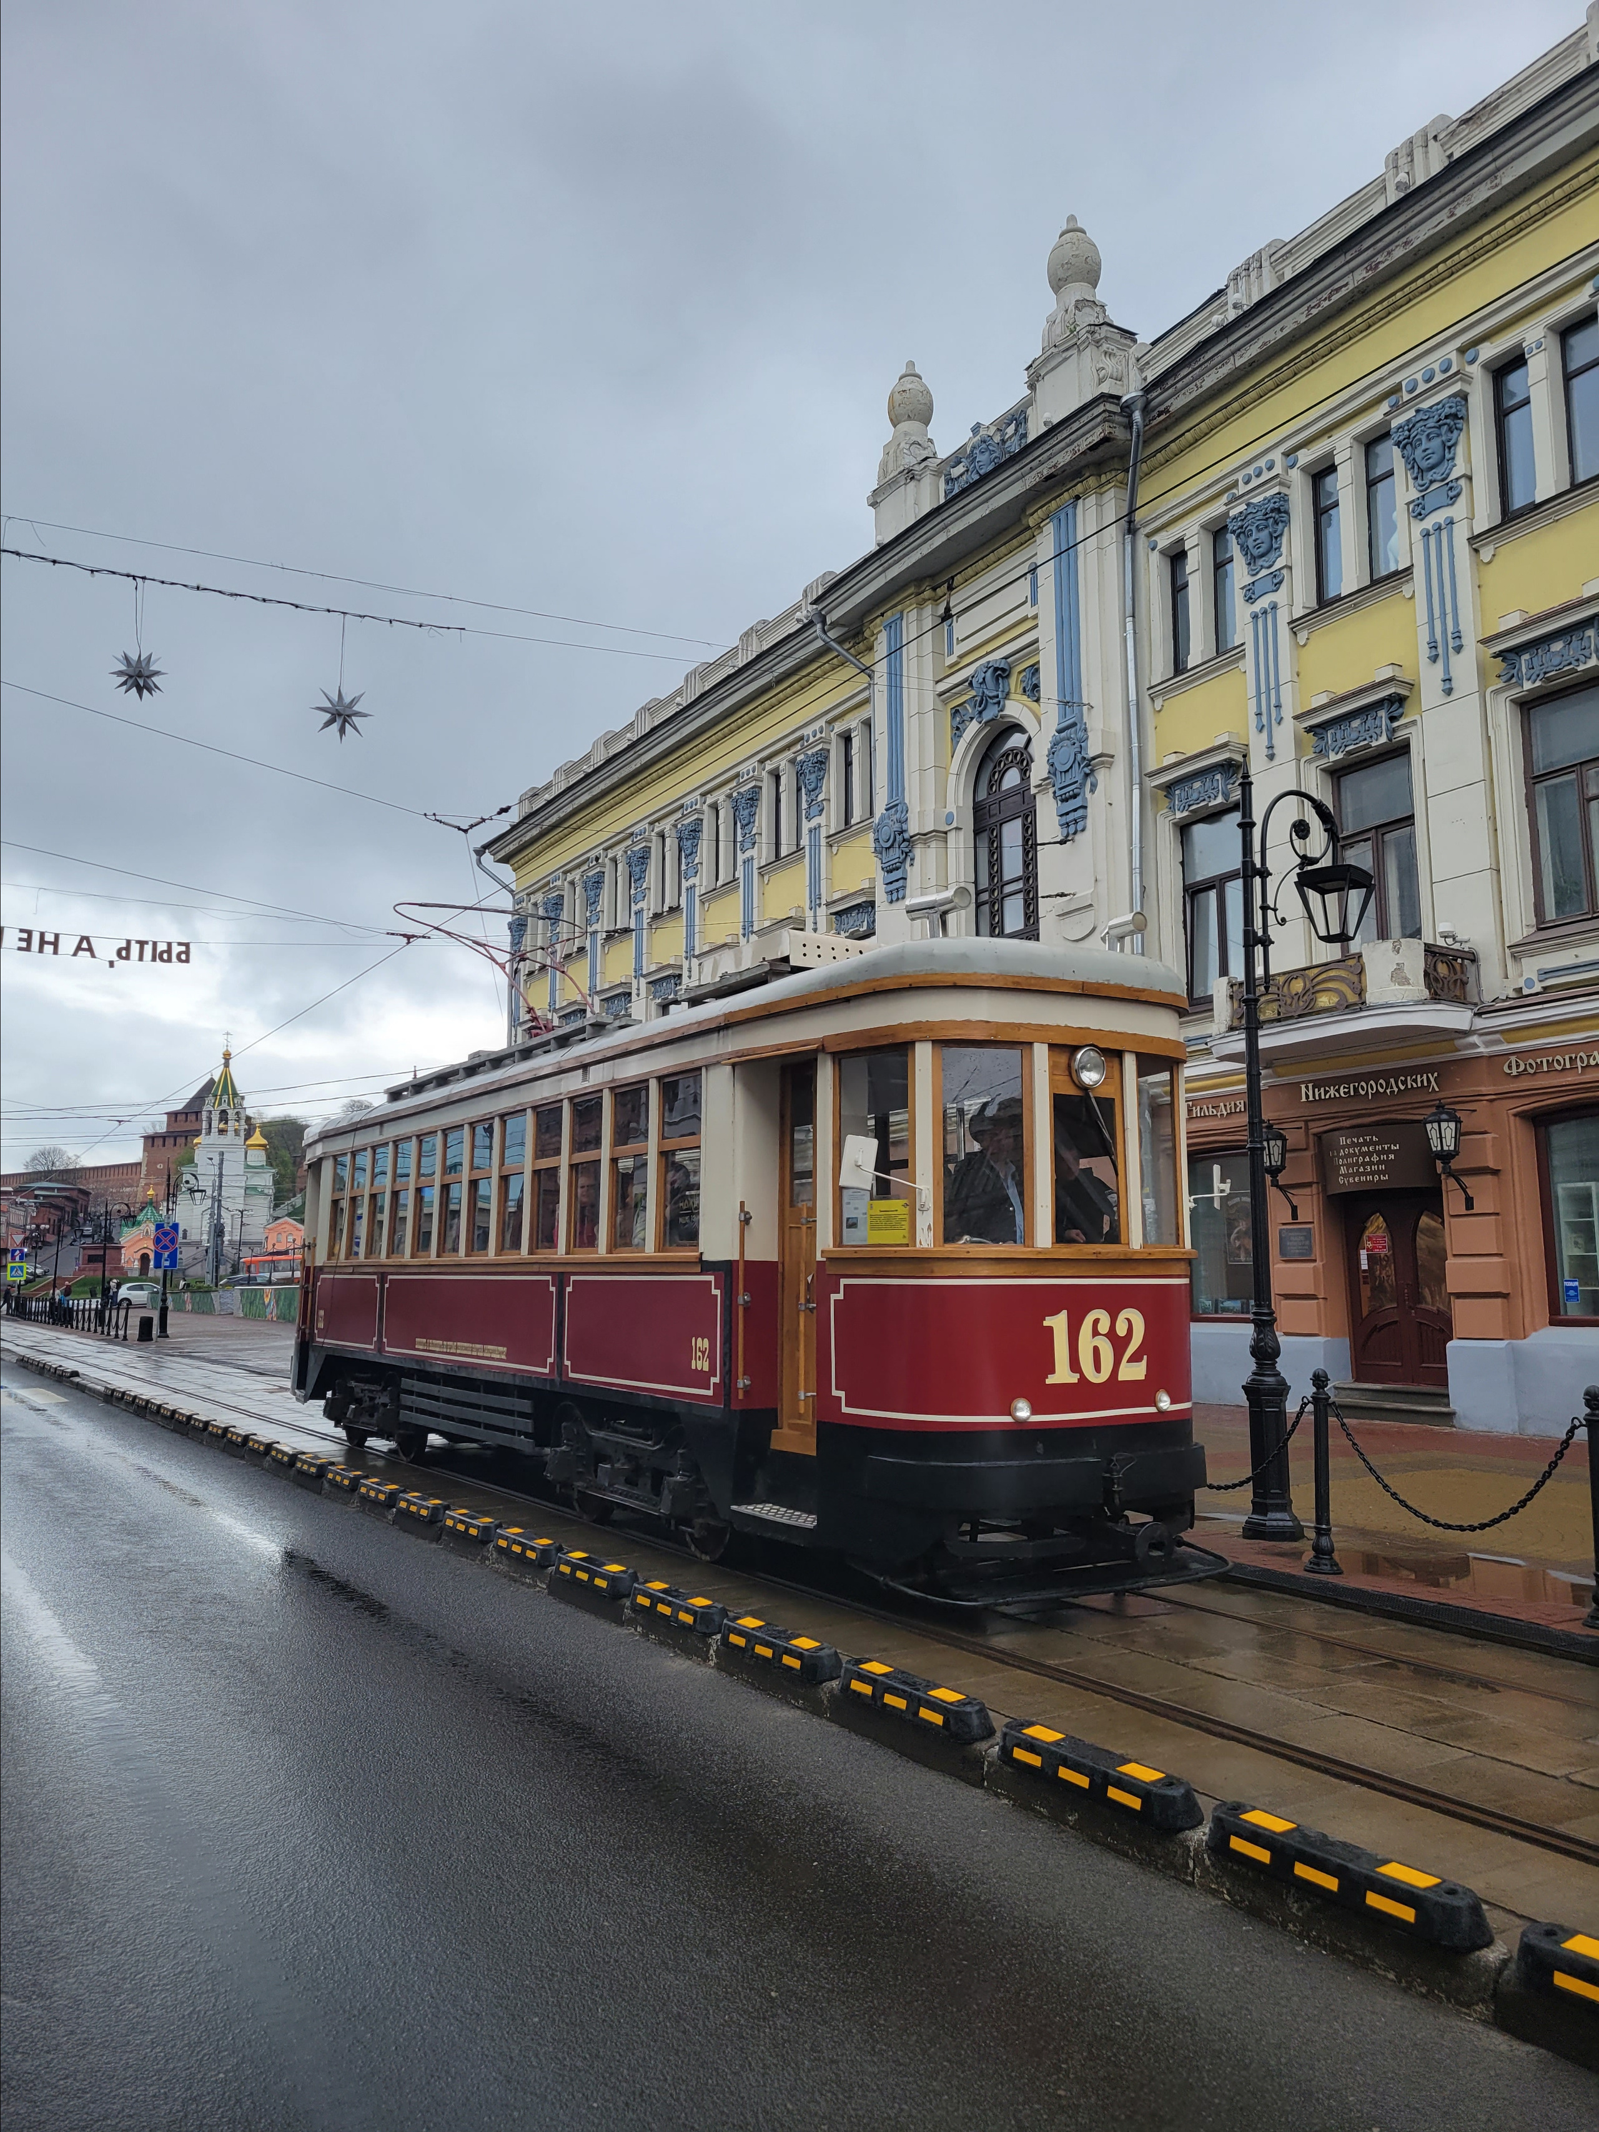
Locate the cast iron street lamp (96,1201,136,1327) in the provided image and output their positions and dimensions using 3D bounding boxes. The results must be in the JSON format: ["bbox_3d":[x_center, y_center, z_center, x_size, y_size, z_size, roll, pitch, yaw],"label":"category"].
[{"bbox_3d":[-26.535,7.595,62.146,1.500,5.000,0.450,5,-9,-30],"label":"cast iron street lamp"}]

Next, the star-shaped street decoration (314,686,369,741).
[{"bbox_3d":[-5.085,-3.920,17.776,0.630,0.640,0.600,5,-9,-30],"label":"star-shaped street decoration"}]

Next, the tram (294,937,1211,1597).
[{"bbox_3d":[-1.643,1.621,13.401,2.420,3.700,12.900,5,-9,-30],"label":"tram"}]

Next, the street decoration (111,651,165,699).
[{"bbox_3d":[-7.081,-4.186,17.127,0.630,0.610,0.600,5,-9,-30],"label":"street decoration"}]

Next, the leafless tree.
[{"bbox_3d":[-122.383,17.327,262.340,10.000,10.500,10.000,5,-9,-30],"label":"leafless tree"}]

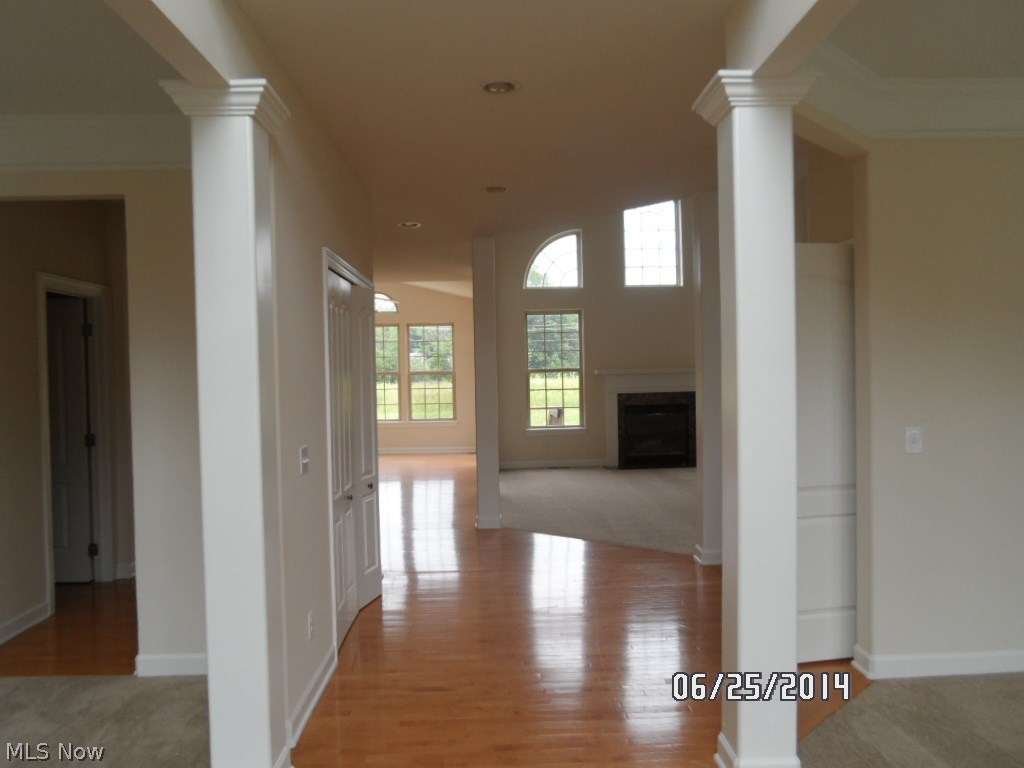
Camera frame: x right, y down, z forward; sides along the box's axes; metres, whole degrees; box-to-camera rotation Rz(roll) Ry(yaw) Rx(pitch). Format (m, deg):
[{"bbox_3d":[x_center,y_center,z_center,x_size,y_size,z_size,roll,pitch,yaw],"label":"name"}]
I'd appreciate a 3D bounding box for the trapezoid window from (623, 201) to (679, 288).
[{"bbox_3d":[2.045,-2.084,10.784,0.844,1.304,0.100,-1,1,-2],"label":"trapezoid window"}]

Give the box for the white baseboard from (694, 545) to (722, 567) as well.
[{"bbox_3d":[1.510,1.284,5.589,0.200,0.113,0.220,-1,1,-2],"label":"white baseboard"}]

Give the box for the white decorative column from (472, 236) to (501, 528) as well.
[{"bbox_3d":[-0.248,-0.012,7.051,0.223,2.728,0.225,-1,1,-2],"label":"white decorative column"}]

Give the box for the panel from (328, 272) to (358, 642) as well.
[{"bbox_3d":[-0.955,0.401,4.206,0.035,1.995,0.715,-1,1,-2],"label":"panel"}]

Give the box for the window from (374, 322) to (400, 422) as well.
[{"bbox_3d":[-2.371,-0.187,13.046,0.828,1.721,0.100,-1,1,-2],"label":"window"}]

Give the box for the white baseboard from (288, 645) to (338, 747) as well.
[{"bbox_3d":[-0.894,1.371,3.360,0.022,0.113,0.870,-1,1,-2],"label":"white baseboard"}]

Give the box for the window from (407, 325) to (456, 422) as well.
[{"bbox_3d":[-1.417,-0.206,13.076,0.816,1.738,0.100,-1,1,-2],"label":"window"}]

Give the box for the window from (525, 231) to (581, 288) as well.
[{"bbox_3d":[0.602,-1.812,10.741,0.827,0.852,0.100,-1,1,-2],"label":"window"}]

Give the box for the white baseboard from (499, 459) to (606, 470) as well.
[{"bbox_3d":[0.577,1.215,10.770,1.546,0.115,0.022,-1,1,-2],"label":"white baseboard"}]

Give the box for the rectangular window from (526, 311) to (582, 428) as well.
[{"bbox_3d":[0.622,-0.202,10.768,0.804,1.731,0.100,-1,1,-2],"label":"rectangular window"}]

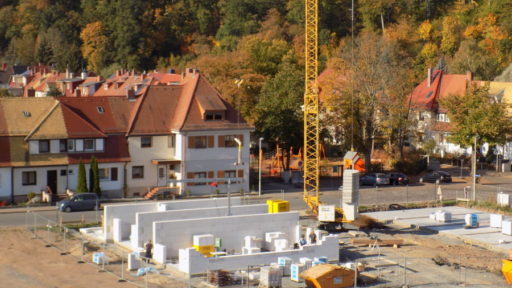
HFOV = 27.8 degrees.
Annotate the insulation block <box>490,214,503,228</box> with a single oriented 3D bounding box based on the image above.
[{"bbox_3d":[20.657,6.567,88.798,1.000,1.100,0.950,2,6,20],"label":"insulation block"}]

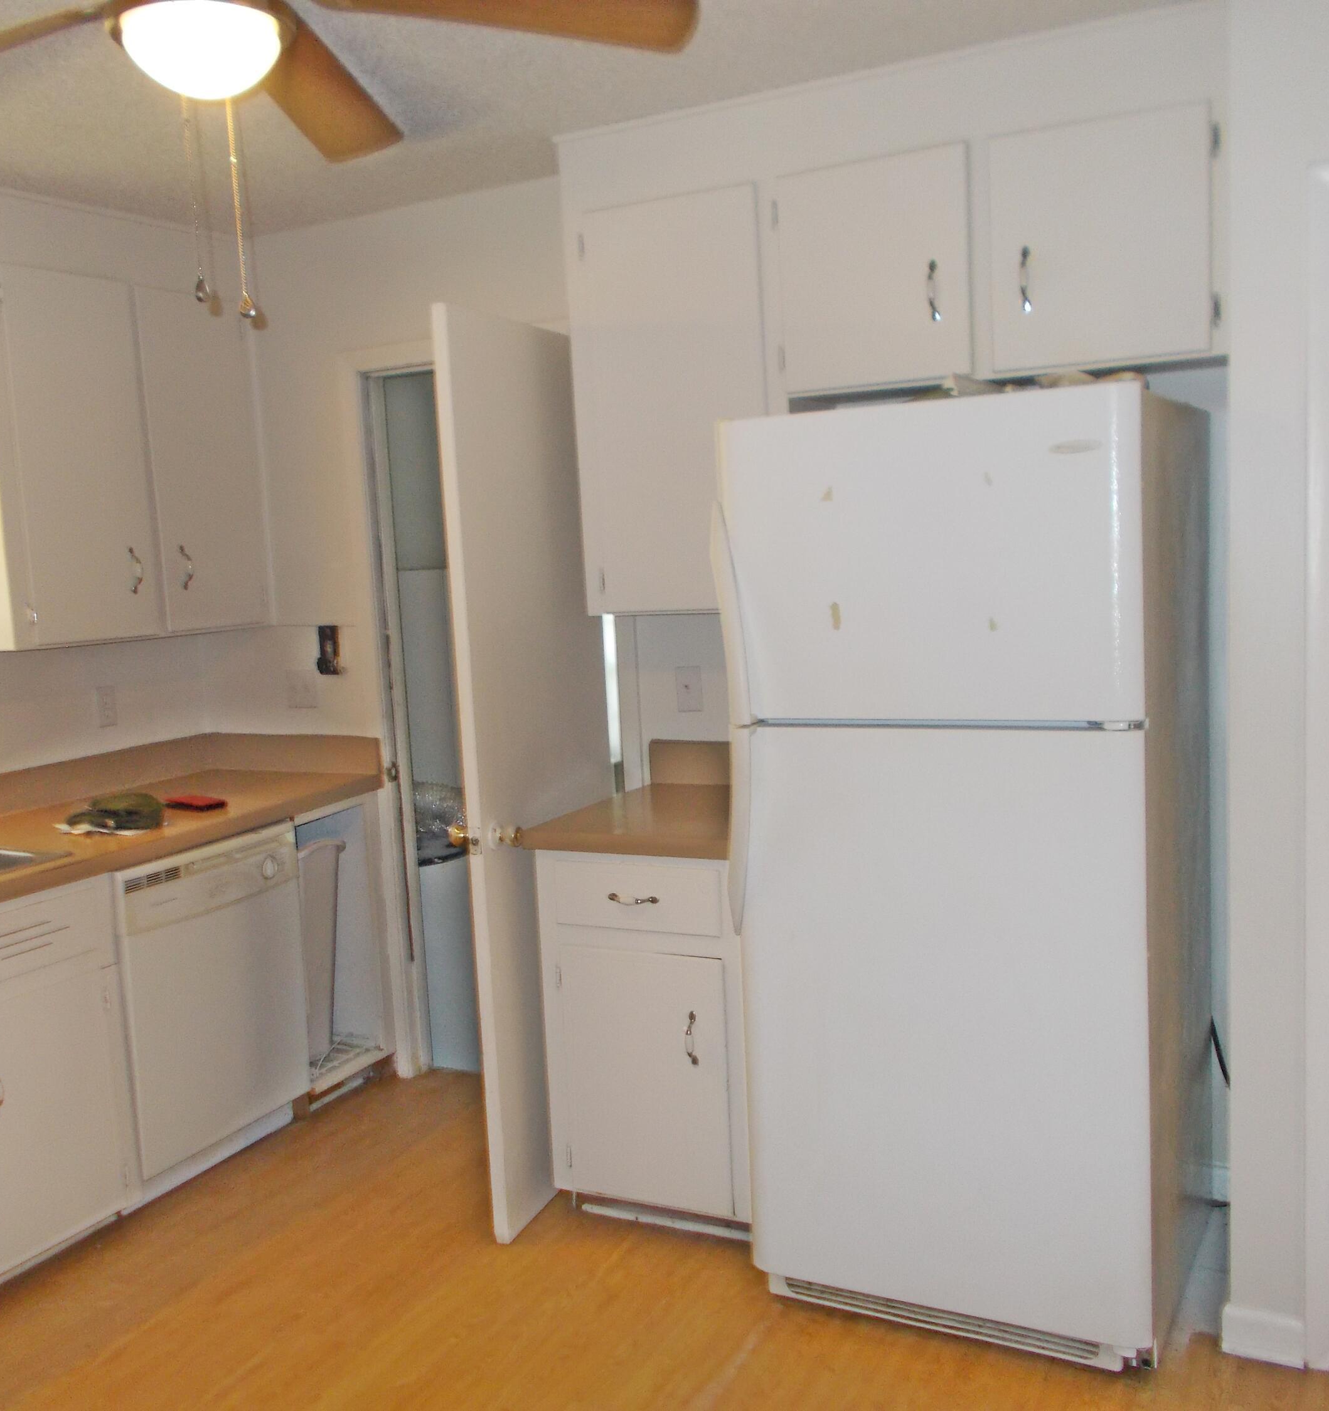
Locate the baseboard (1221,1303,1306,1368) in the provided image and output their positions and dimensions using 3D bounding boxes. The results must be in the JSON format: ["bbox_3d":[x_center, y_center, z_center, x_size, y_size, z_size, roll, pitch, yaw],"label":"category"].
[{"bbox_3d":[1.102,1.159,2.602,0.141,0.095,0.016,1,8,28],"label":"baseboard"}]

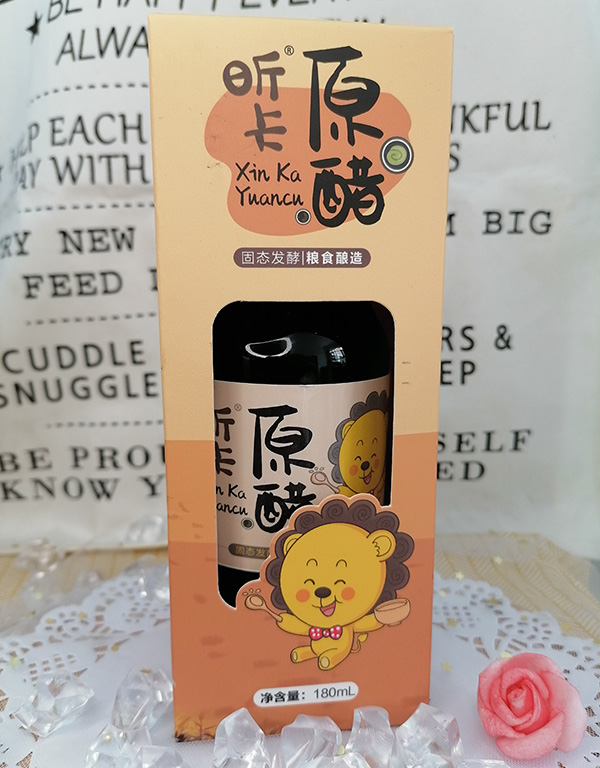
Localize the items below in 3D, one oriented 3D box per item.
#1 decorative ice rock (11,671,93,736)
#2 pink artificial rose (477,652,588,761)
[{"bbox_3d":[-0.070,0.091,0.178,0.021,0.012,0.014,-5,10,-30],"label":"decorative ice rock"},{"bbox_3d":[0.061,0.085,0.164,0.027,0.023,0.026,5,55,29],"label":"pink artificial rose"}]

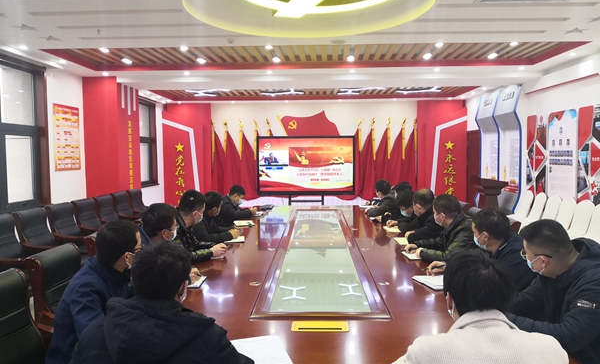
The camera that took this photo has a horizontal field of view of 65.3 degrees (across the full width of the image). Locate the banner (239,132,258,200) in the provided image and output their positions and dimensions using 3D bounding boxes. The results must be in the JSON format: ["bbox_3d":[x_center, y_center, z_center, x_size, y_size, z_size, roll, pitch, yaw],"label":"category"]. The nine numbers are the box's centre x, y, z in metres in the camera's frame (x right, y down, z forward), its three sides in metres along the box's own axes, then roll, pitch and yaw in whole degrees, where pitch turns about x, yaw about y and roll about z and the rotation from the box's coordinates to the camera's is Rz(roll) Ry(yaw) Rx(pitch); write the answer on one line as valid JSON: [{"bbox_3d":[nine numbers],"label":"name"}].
[{"bbox_3d":[-1.106,-0.358,10.238,0.430,1.487,0.220,0,3,2],"label":"banner"}]

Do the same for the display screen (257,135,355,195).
[{"bbox_3d":[0.126,-0.327,9.498,1.980,1.205,0.090,0,3,2],"label":"display screen"}]

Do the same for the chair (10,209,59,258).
[{"bbox_3d":[-2.513,0.772,4.917,0.620,0.980,0.590,0,3,2],"label":"chair"}]

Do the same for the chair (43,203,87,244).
[{"bbox_3d":[-2.598,0.760,5.694,0.620,0.990,0.590,-1,4,2],"label":"chair"}]

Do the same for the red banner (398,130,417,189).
[{"bbox_3d":[2.331,-0.408,10.122,0.390,1.448,0.220,0,3,2],"label":"red banner"}]

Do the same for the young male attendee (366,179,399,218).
[{"bbox_3d":[1.154,0.576,5.987,0.680,1.200,0.550,1,3,18],"label":"young male attendee"}]

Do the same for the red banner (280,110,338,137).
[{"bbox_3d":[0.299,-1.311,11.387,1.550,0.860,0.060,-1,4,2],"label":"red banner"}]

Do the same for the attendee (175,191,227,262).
[{"bbox_3d":[-0.892,0.687,3.736,0.720,1.260,0.550,-1,3,-18],"label":"attendee"}]

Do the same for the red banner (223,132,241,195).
[{"bbox_3d":[-1.656,-0.451,11.303,0.420,1.520,0.200,-1,4,2],"label":"red banner"}]

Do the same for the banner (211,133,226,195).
[{"bbox_3d":[-1.764,-0.365,10.260,0.370,1.413,0.220,0,3,2],"label":"banner"}]

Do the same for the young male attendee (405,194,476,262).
[{"bbox_3d":[1.202,0.711,3.815,0.700,1.220,0.550,0,4,6],"label":"young male attendee"}]

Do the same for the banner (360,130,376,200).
[{"bbox_3d":[1.613,-0.413,11.200,0.430,1.700,0.200,-1,4,2],"label":"banner"}]

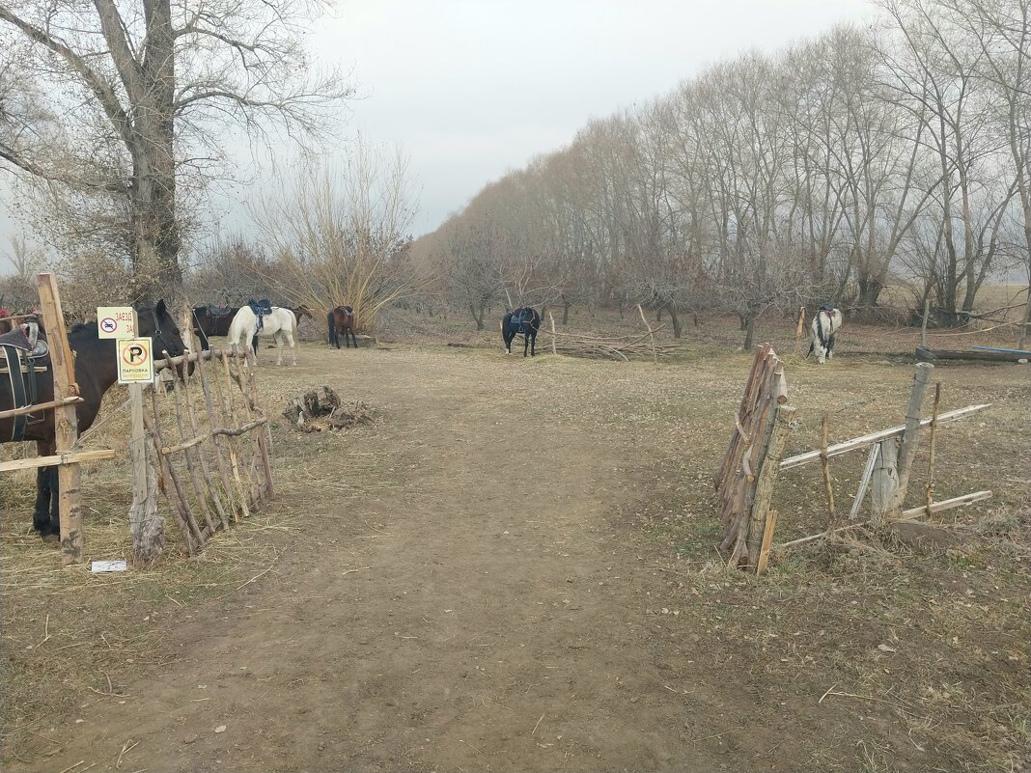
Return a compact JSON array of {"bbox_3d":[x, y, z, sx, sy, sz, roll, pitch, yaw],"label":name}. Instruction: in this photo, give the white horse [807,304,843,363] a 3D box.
[{"bbox_3d":[8.443,-1.433,21.100,0.550,1.450,1.800,5,8,37],"label":"white horse"}]

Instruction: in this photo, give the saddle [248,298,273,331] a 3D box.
[{"bbox_3d":[-6.083,-1.725,18.450,0.480,0.760,0.500,-6,9,-43],"label":"saddle"}]

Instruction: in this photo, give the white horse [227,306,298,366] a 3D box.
[{"bbox_3d":[-6.054,-1.211,18.500,1.620,1.410,0.550,-6,9,-43],"label":"white horse"}]

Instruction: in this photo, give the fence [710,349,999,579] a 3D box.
[{"bbox_3d":[2.464,0.389,5.498,2.590,1.280,0.500,-4,8,-31],"label":"fence"}]

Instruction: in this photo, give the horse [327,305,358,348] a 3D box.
[{"bbox_3d":[-5.578,-1.932,25.000,0.530,1.360,1.700,1,7,11],"label":"horse"}]

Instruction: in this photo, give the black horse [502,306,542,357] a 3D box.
[{"bbox_3d":[0.136,-1.529,21.900,0.550,1.380,1.500,-5,8,-35],"label":"black horse"}]

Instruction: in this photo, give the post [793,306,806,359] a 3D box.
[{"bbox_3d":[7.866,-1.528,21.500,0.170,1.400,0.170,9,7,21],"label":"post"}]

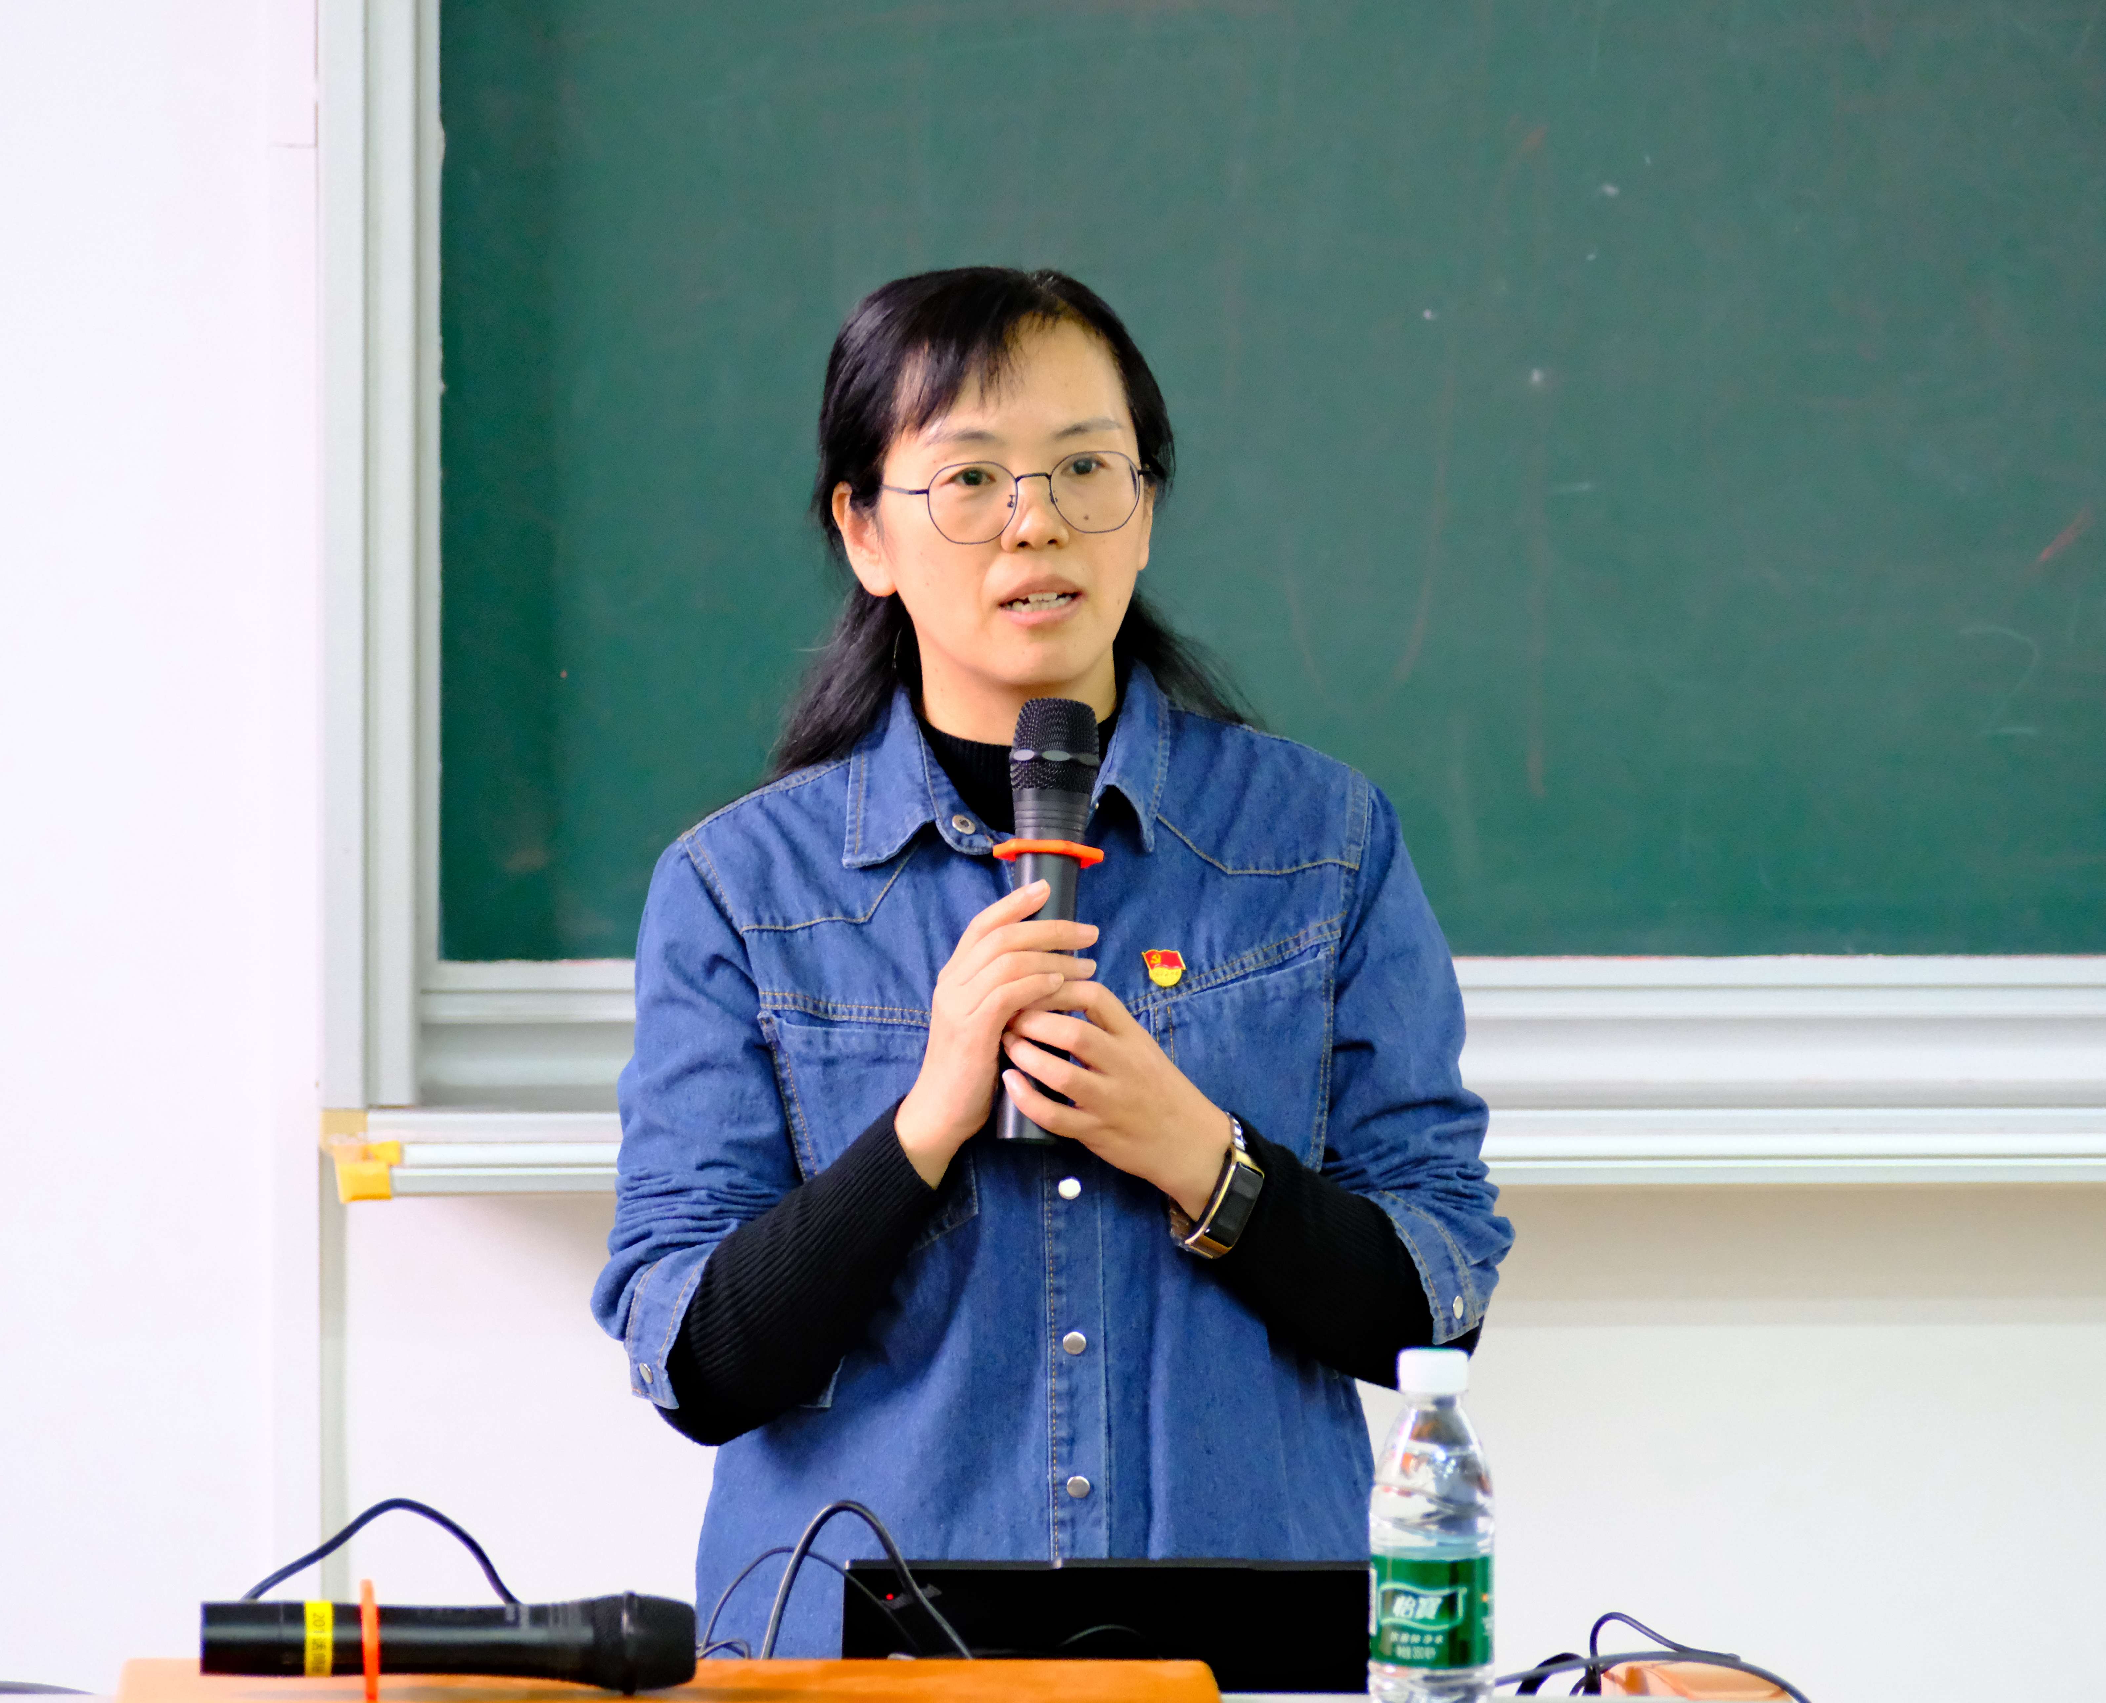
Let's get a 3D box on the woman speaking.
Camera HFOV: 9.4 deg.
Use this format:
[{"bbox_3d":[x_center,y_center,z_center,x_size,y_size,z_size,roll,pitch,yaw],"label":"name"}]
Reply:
[{"bbox_3d":[0.000,0.479,7.030,0.505,1.600,0.400,0,1,-9],"label":"woman speaking"}]

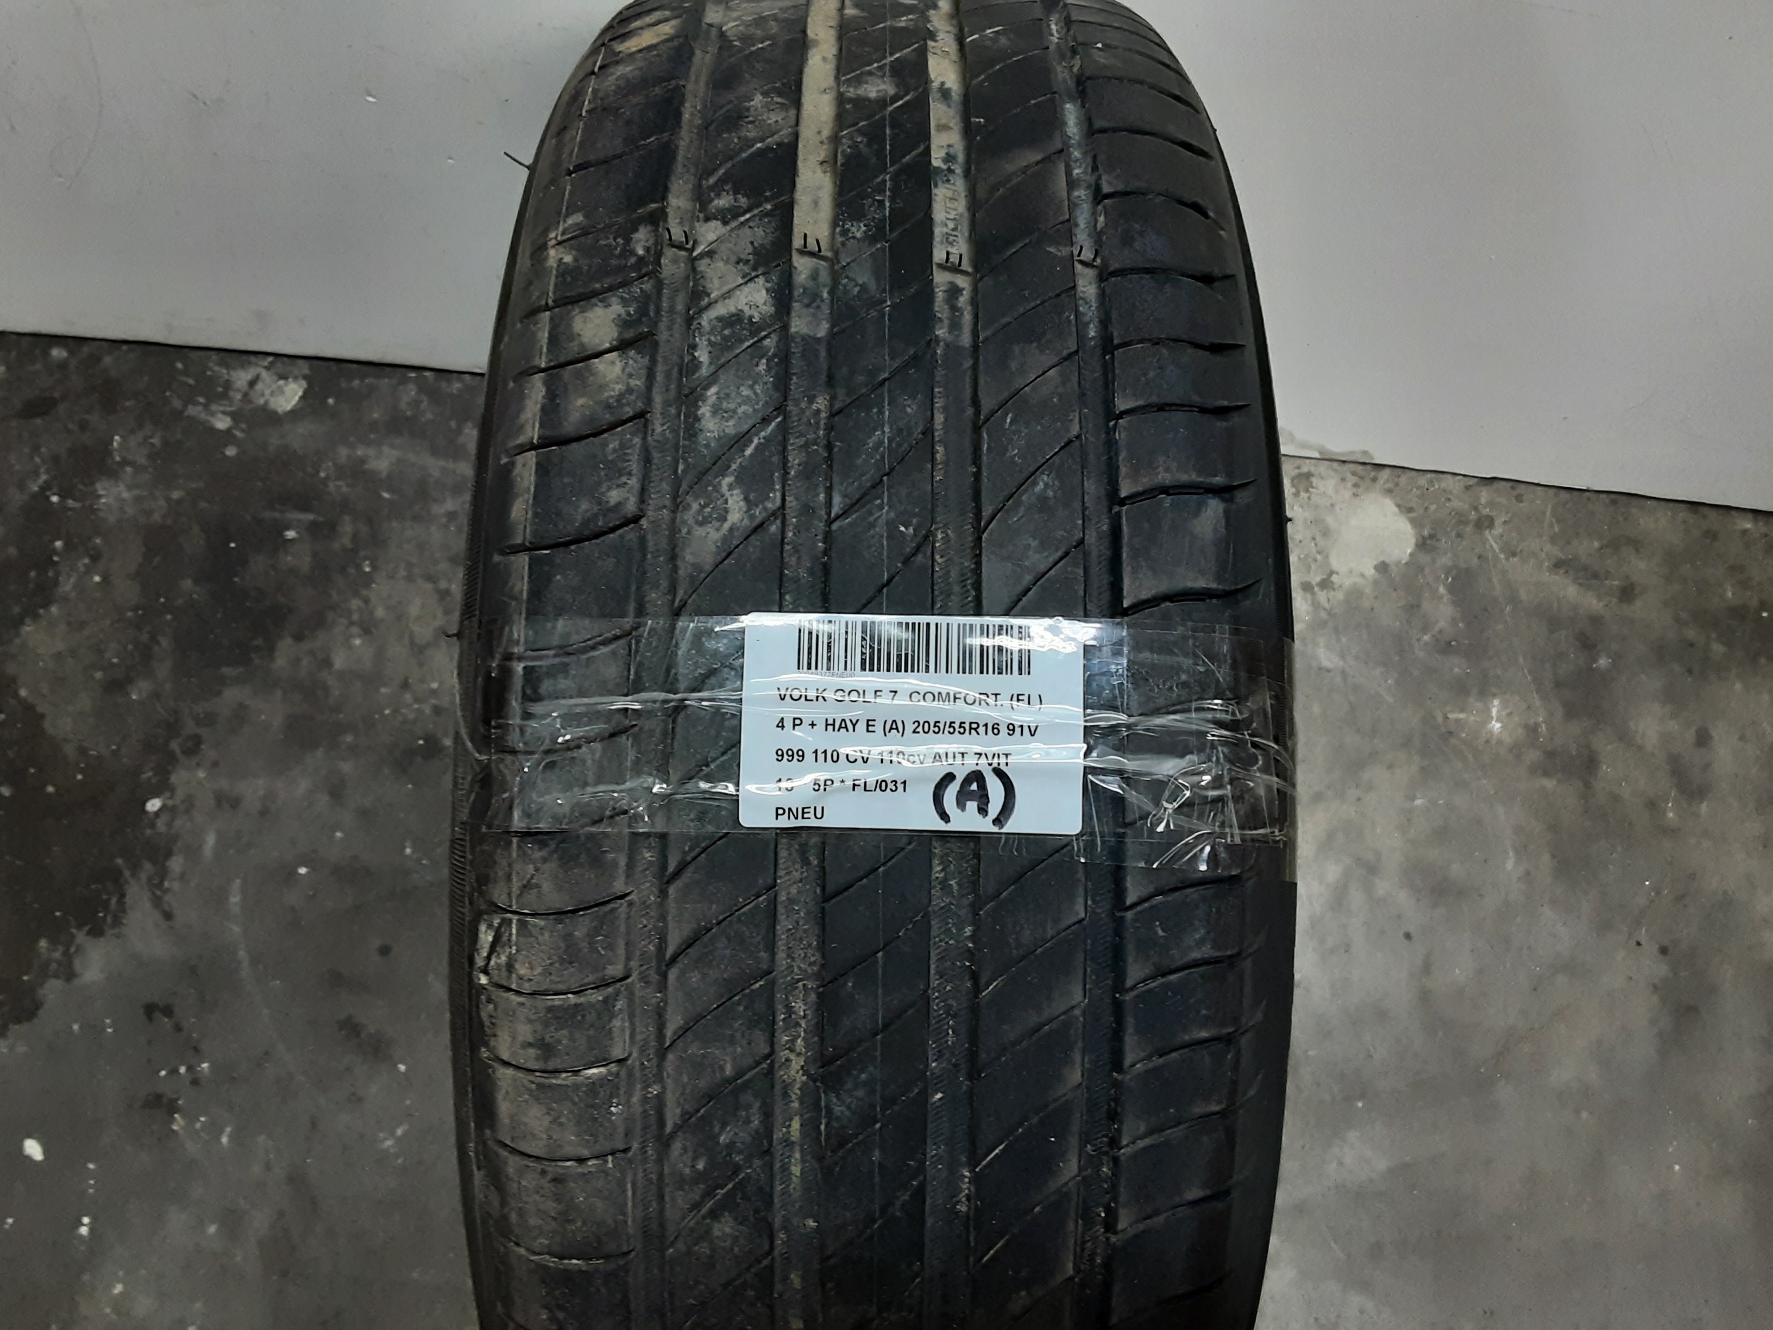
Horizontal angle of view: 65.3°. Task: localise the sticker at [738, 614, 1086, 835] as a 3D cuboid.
[{"bbox_3d":[0.006,0.013,0.309,0.076,0.002,0.049,1,84,1],"label":"sticker"}]

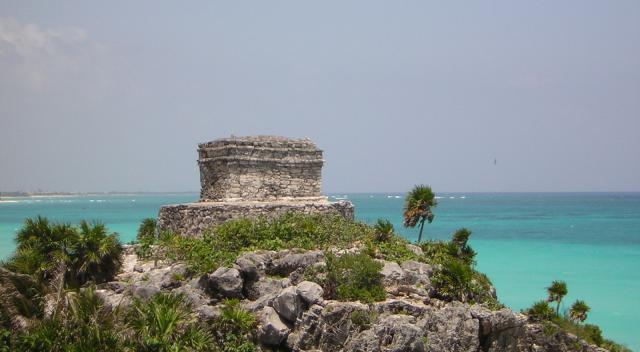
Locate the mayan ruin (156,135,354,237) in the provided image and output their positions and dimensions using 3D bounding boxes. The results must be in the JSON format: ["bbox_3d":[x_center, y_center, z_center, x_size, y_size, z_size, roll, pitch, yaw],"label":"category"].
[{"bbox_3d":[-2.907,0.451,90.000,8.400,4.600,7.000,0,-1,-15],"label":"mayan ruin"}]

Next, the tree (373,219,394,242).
[{"bbox_3d":[2.767,2.375,87.000,0.970,1.070,0.950,0,-1,0],"label":"tree"}]

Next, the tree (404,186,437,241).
[{"bbox_3d":[4.485,1.690,90.000,1.500,2.650,1.450,0,-1,0],"label":"tree"}]

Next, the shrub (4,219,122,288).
[{"bbox_3d":[-10.533,3.142,82.000,4.800,2.950,3.600,0,-1,0],"label":"shrub"}]

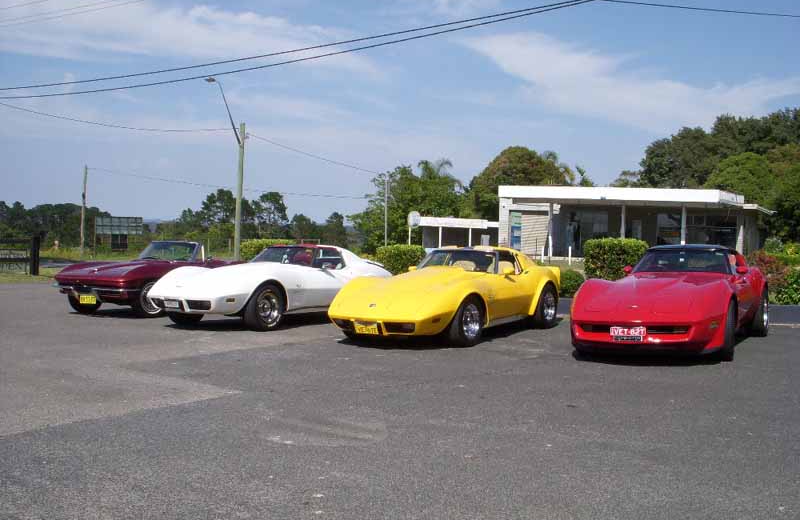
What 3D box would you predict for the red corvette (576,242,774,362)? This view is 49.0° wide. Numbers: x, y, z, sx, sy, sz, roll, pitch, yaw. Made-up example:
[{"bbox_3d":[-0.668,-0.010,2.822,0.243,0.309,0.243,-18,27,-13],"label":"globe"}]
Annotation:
[{"bbox_3d":[3.582,0.435,11.197,1.800,1.220,4.700,1,2,30],"label":"red corvette"}]

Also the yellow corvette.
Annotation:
[{"bbox_3d":[0.840,0.409,12.223,1.800,1.210,4.700,1,2,32],"label":"yellow corvette"}]

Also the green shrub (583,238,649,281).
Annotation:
[{"bbox_3d":[4.957,-0.023,20.200,1.500,0.950,1.300,2,2,28],"label":"green shrub"}]

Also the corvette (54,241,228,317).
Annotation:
[{"bbox_3d":[-4.103,0.277,16.038,1.770,1.240,4.450,1,2,29],"label":"corvette"}]

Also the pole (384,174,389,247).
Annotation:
[{"bbox_3d":[-1.076,-3.826,70.000,0.250,6.100,0.250,1,2,0],"label":"pole"}]

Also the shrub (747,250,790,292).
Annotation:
[{"bbox_3d":[6.570,0.215,15.700,0.900,0.800,0.800,2,2,28],"label":"shrub"}]

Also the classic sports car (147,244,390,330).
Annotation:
[{"bbox_3d":[-1.866,0.348,14.048,1.790,1.220,4.700,1,2,34],"label":"classic sports car"}]

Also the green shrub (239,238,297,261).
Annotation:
[{"bbox_3d":[-3.893,-0.163,26.000,1.700,1.050,1.400,2,2,28],"label":"green shrub"}]

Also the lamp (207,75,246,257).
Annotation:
[{"bbox_3d":[-8.369,-4.328,42.000,1.850,8.900,0.400,1,2,17],"label":"lamp"}]

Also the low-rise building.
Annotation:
[{"bbox_3d":[11.968,-1.765,46.731,10.800,3.500,9.500,2,2,27],"label":"low-rise building"}]

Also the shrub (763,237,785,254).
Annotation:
[{"bbox_3d":[13.184,-0.512,31.000,0.800,0.680,0.750,2,2,28],"label":"shrub"}]

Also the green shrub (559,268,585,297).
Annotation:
[{"bbox_3d":[3.012,0.411,15.700,0.680,0.520,0.600,2,2,28],"label":"green shrub"}]

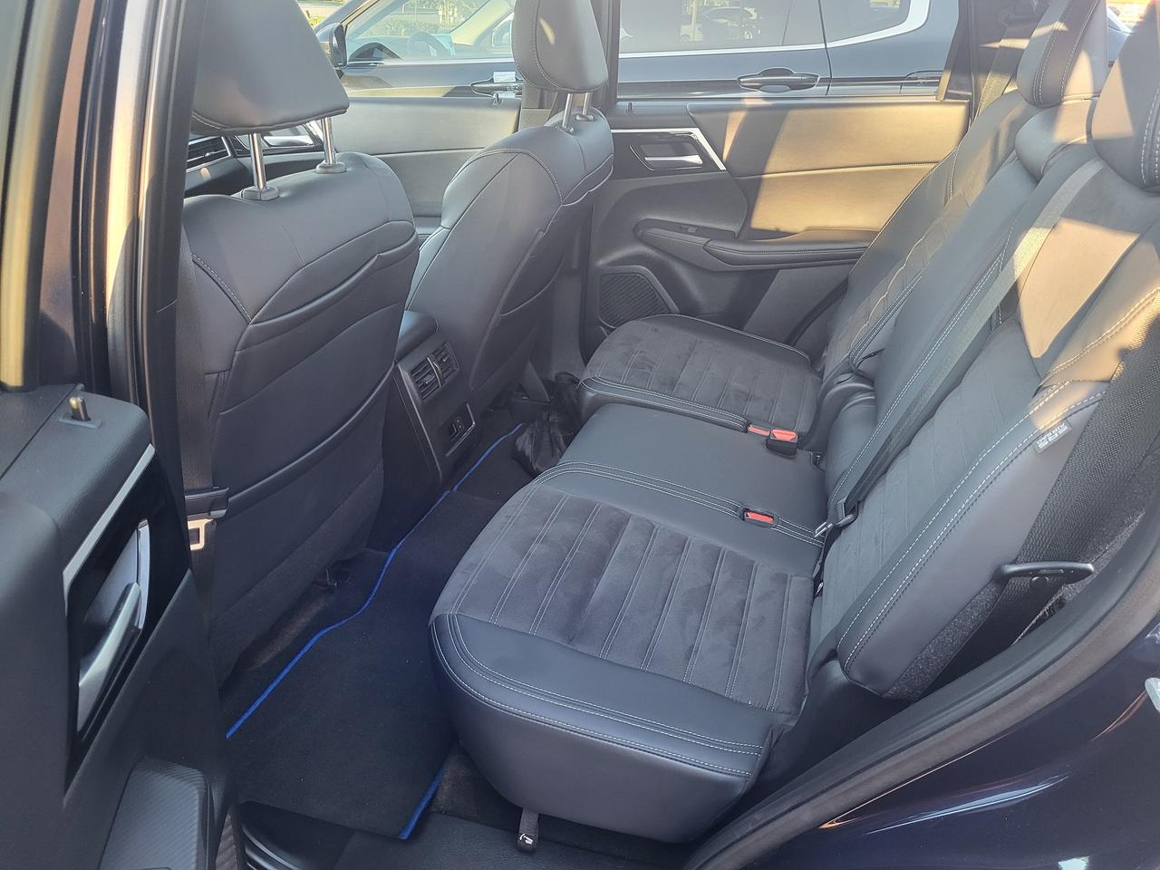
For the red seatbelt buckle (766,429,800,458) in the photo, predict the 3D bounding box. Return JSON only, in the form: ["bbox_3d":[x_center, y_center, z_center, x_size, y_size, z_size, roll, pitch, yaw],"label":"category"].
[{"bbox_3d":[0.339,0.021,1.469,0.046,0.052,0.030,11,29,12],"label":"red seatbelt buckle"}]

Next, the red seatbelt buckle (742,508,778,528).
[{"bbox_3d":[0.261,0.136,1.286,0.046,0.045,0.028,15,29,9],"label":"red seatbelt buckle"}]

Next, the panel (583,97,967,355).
[{"bbox_3d":[0.380,-0.401,1.947,0.772,0.640,0.130,7,28,14],"label":"panel"}]

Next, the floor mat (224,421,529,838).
[{"bbox_3d":[-0.202,0.219,1.629,0.345,0.060,1.181,9,28,17],"label":"floor mat"}]

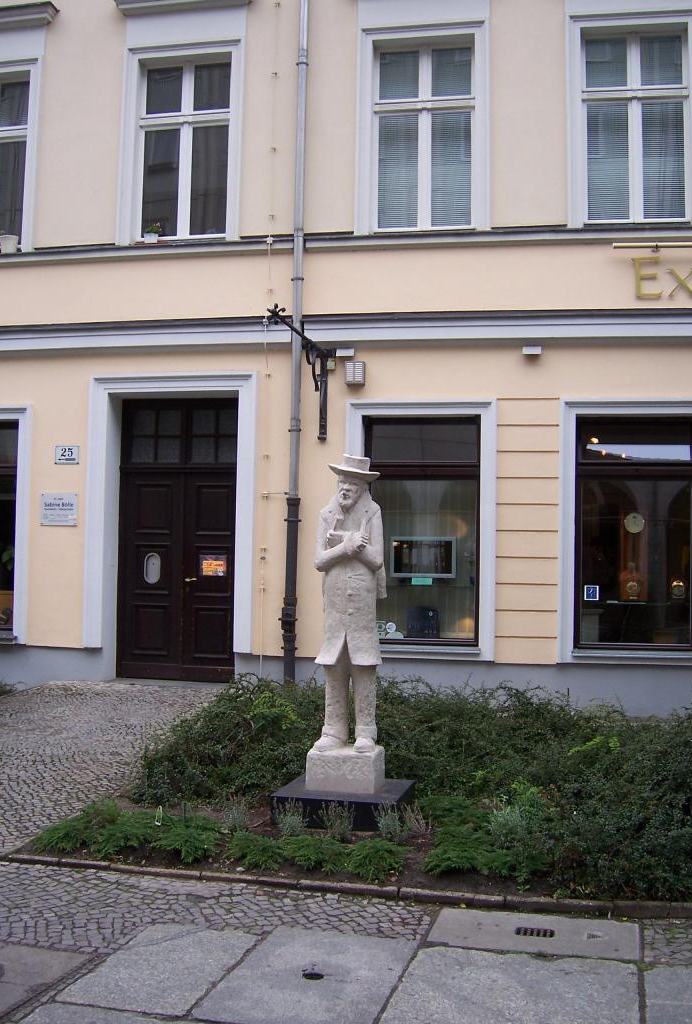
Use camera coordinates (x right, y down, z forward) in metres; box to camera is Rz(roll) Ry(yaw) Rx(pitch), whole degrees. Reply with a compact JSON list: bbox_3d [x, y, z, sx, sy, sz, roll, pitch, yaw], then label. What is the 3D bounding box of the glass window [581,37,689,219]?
[{"bbox_3d":[2.837,-3.774,10.480,0.998,1.901,0.120,0,-3,10],"label":"glass window"}]

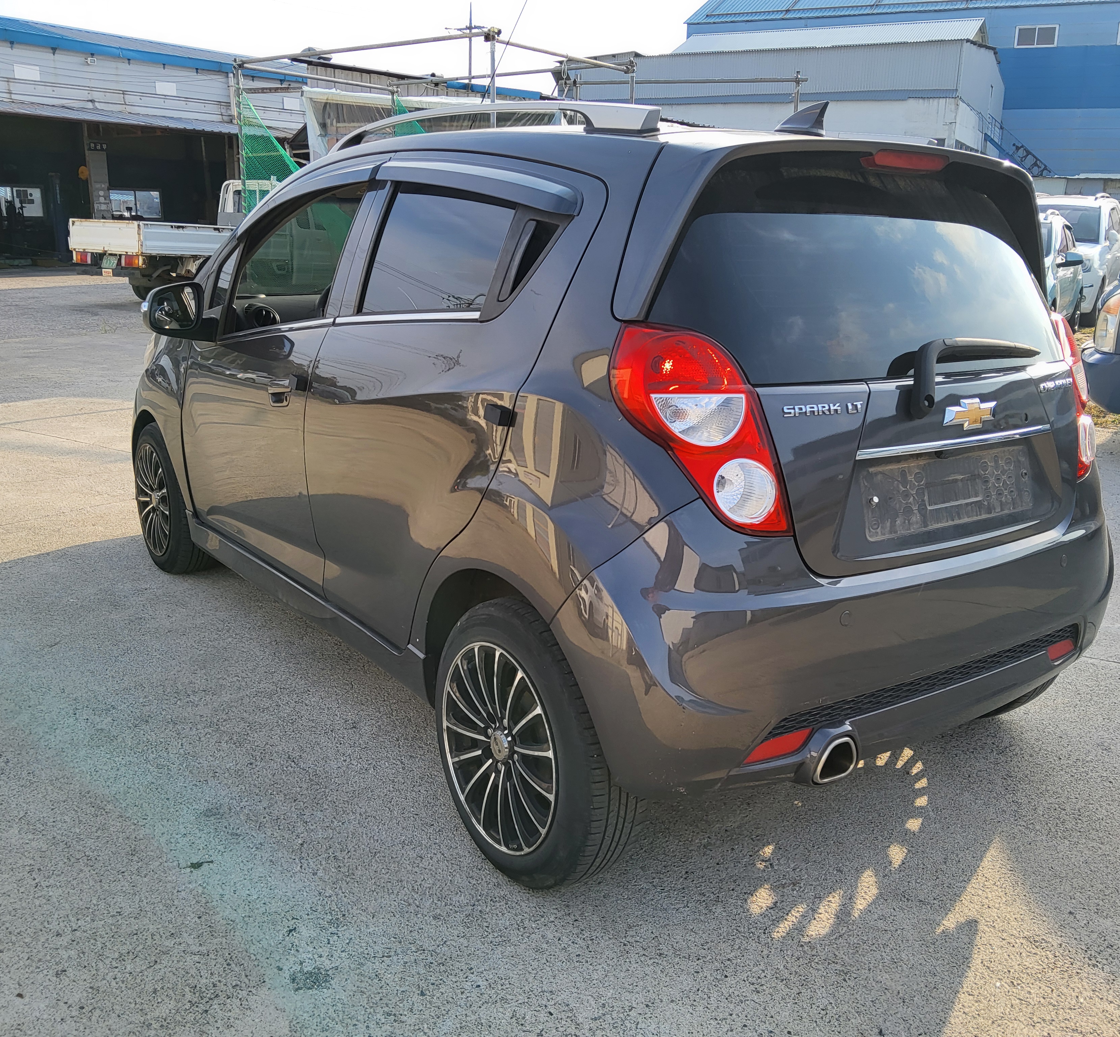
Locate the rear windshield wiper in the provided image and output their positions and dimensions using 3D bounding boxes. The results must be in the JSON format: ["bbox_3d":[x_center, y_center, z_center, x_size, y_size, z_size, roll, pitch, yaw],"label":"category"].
[{"bbox_3d":[0.821,-0.285,2.018,0.480,0.145,0.080,-11,19,-41],"label":"rear windshield wiper"}]

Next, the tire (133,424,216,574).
[{"bbox_3d":[-1.440,-0.085,3.896,0.167,0.570,0.579,-9,18,-35],"label":"tire"}]

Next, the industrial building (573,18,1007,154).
[{"bbox_3d":[8.815,-14.352,41.973,15.104,9.193,8.555,10,17,30],"label":"industrial building"}]

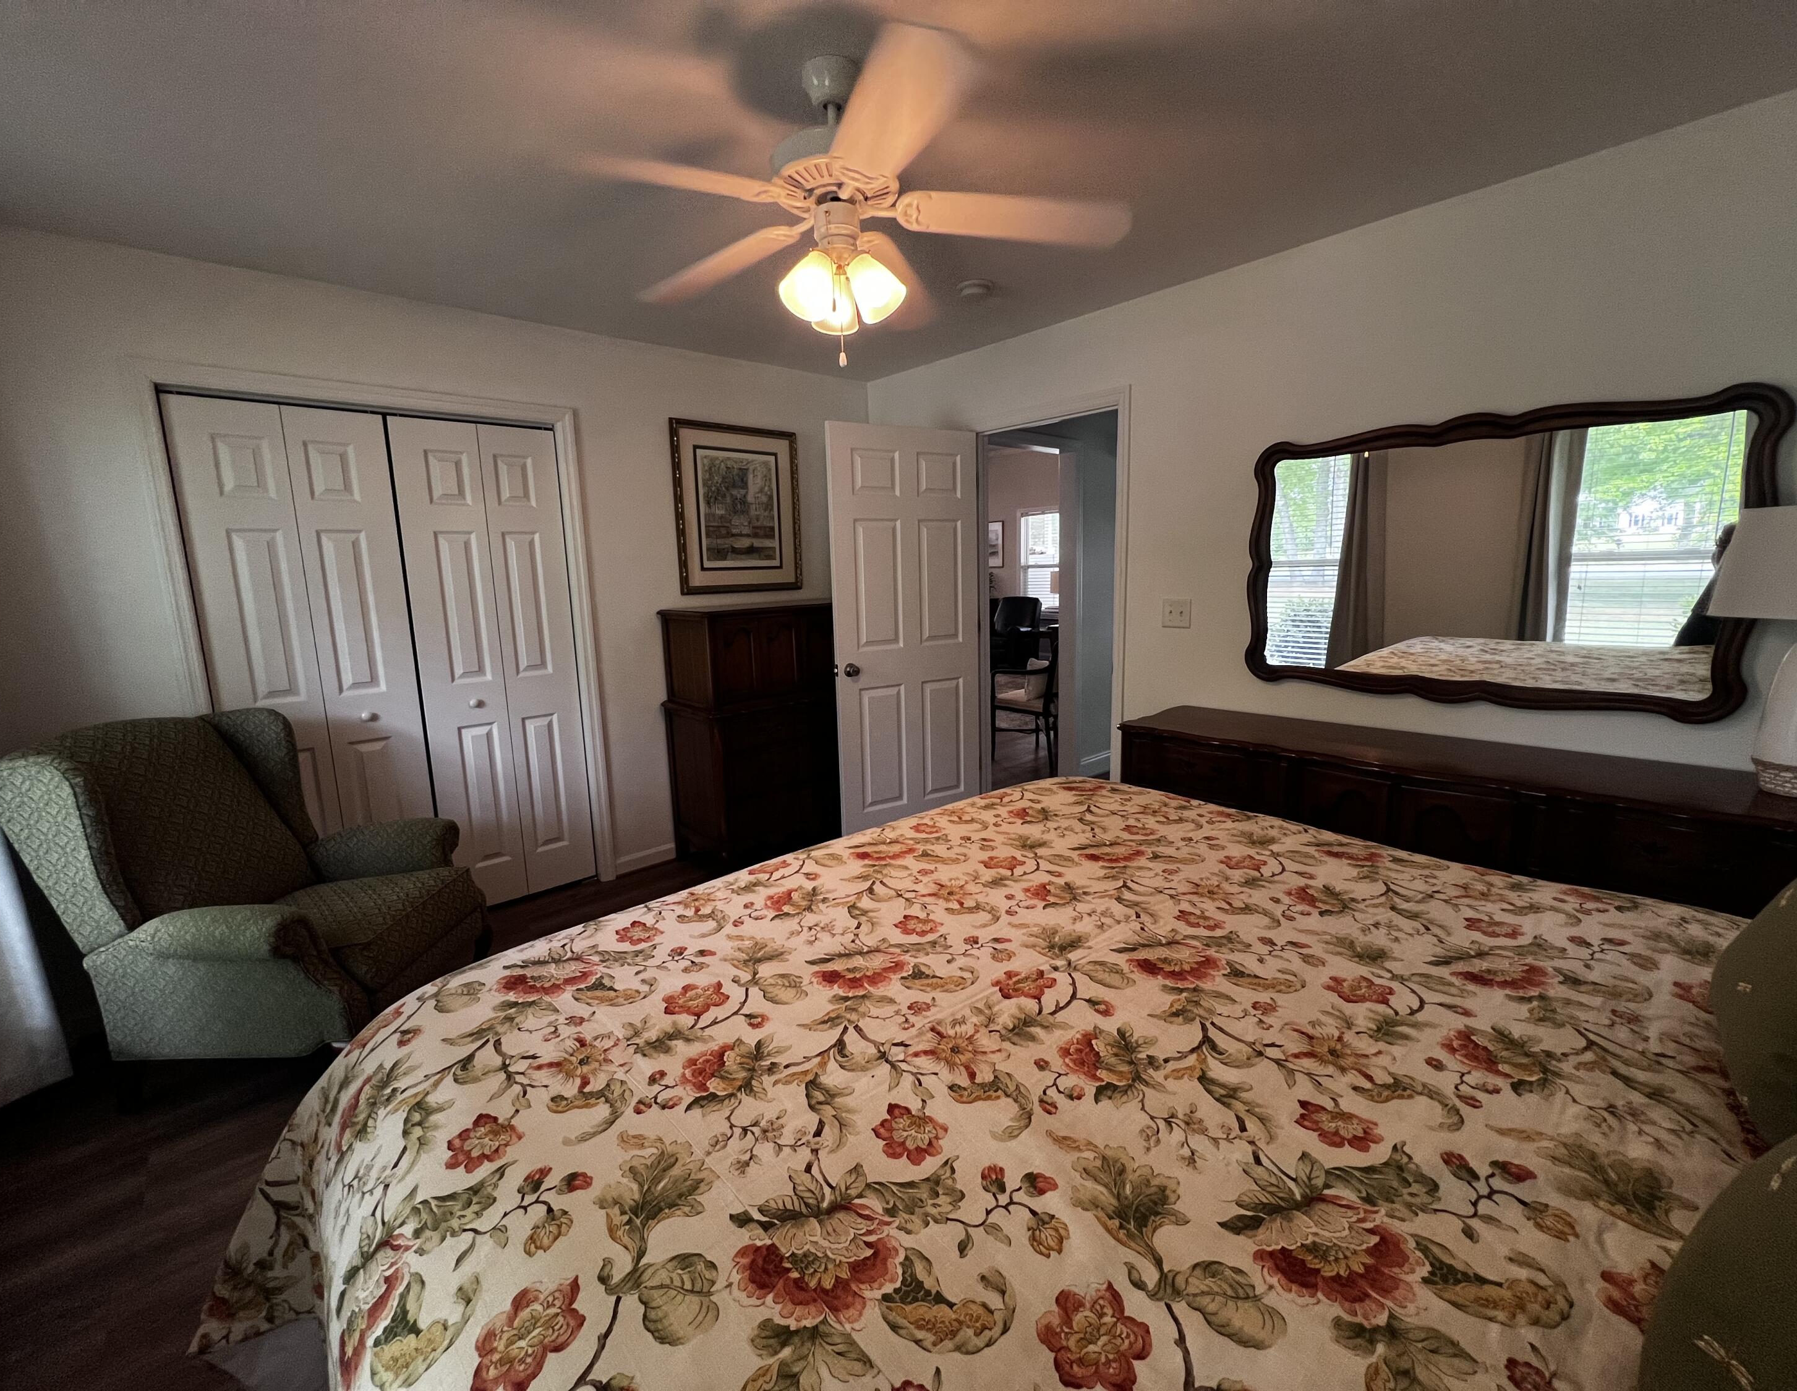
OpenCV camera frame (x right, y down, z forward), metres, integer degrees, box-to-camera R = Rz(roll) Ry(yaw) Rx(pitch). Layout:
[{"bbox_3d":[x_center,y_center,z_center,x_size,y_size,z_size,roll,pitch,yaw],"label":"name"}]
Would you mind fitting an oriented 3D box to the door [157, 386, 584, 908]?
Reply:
[{"bbox_3d":[-1.932,-0.056,2.818,1.177,2.031,0.045,-9,13,-38],"label":"door"}]

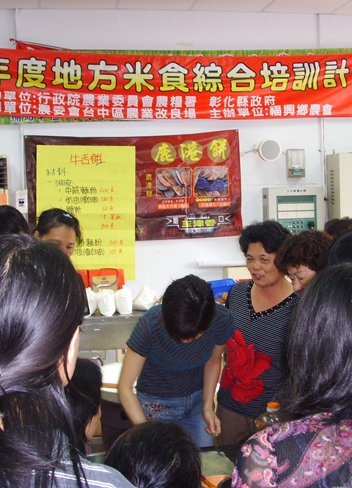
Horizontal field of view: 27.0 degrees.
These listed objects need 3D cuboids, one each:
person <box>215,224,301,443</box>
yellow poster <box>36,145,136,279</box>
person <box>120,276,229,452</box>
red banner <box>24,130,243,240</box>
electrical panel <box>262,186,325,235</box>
[{"bbox_3d":[0.352,0.682,2.950,0.440,1.550,0.300,-1,3,27],"label":"person"},{"bbox_3d":[-0.707,-0.243,5.787,0.780,1.080,0.020,-2,2,-9],"label":"yellow poster"},{"bbox_3d":[-0.011,0.789,2.727,0.440,1.370,0.500,-2,2,-9],"label":"person"},{"bbox_3d":[-0.318,-0.459,5.849,1.750,0.860,0.020,-2,2,-9],"label":"red banner"},{"bbox_3d":[0.975,-0.147,6.018,0.470,0.620,0.140,-2,2,-9],"label":"electrical panel"}]

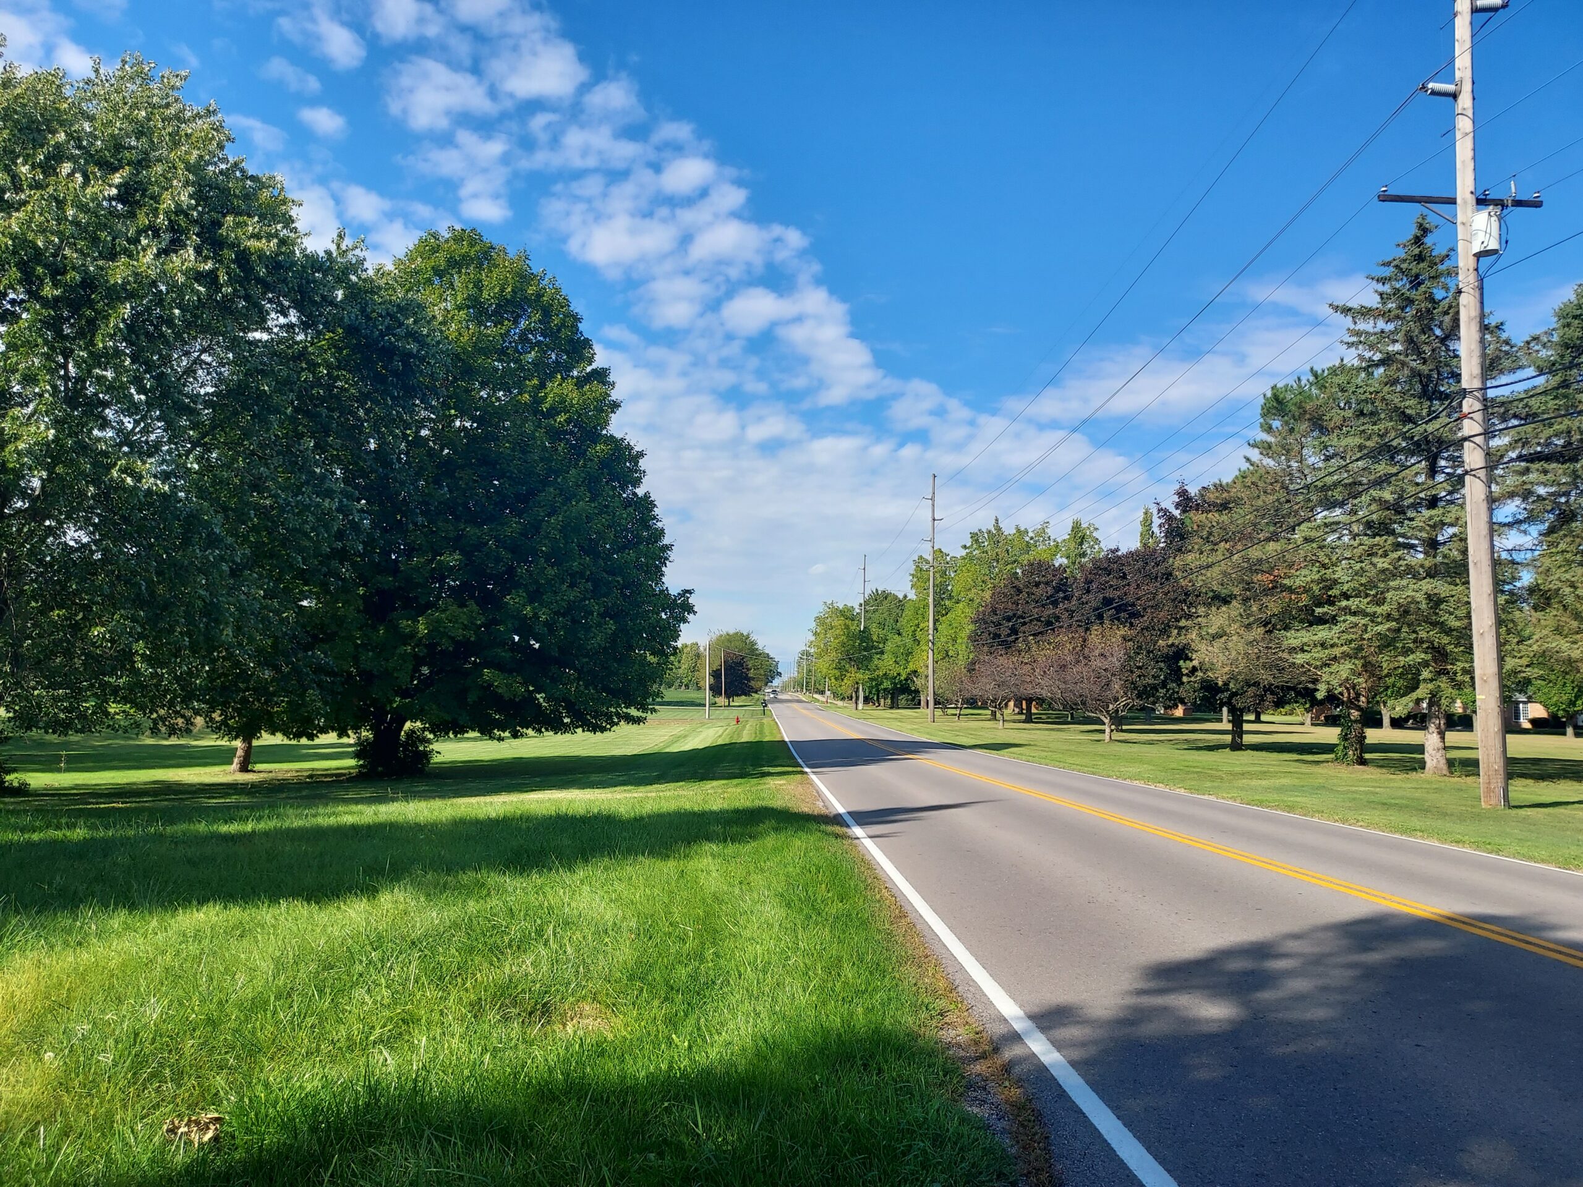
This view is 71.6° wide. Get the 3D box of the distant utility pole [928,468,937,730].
[{"bbox_3d":[10.712,0.304,82.811,0.450,18.870,0.450,1,-5,-2],"label":"distant utility pole"}]

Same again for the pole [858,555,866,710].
[{"bbox_3d":[9.124,5.018,140.861,0.450,20.010,0.450,1,-5,-2],"label":"pole"}]

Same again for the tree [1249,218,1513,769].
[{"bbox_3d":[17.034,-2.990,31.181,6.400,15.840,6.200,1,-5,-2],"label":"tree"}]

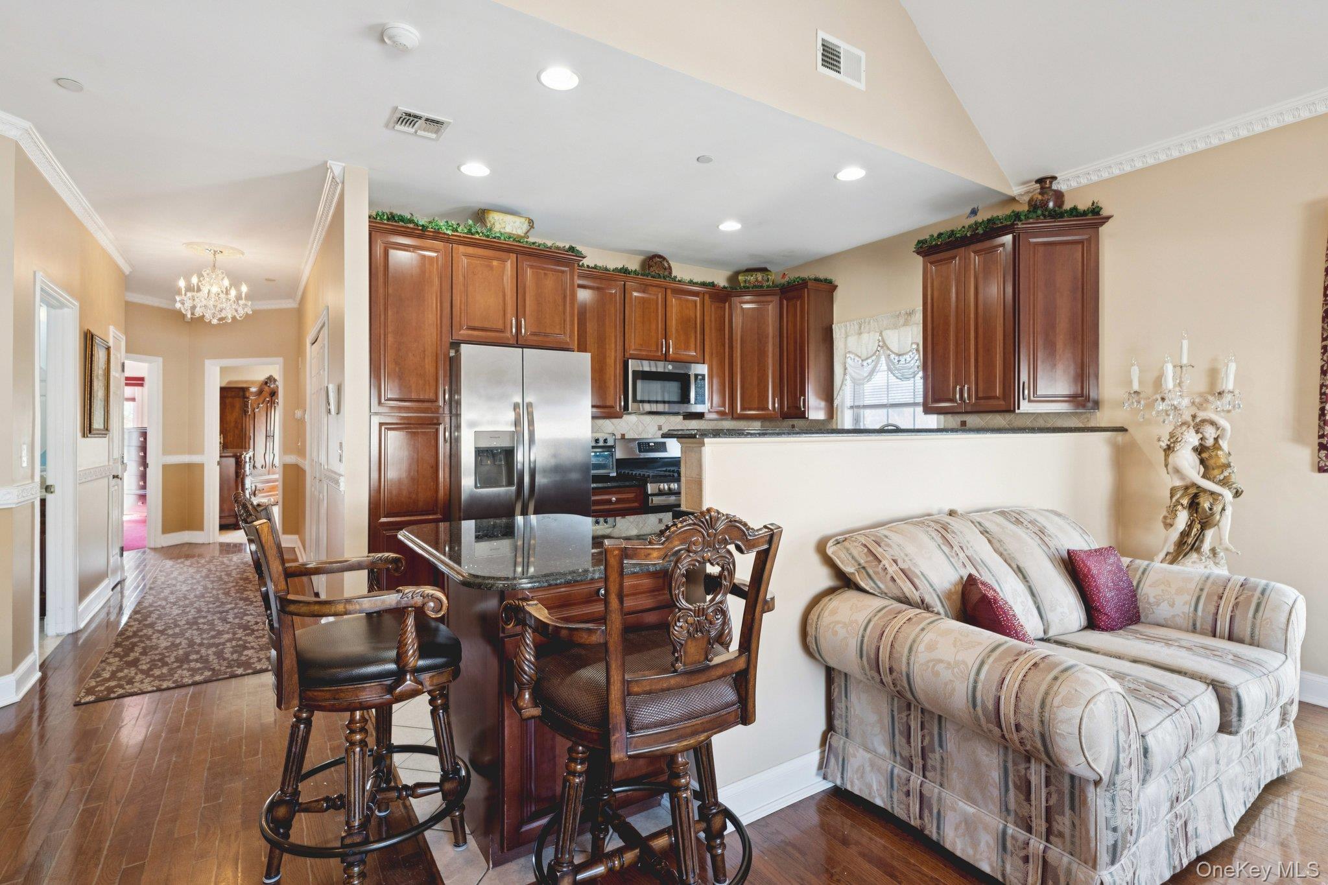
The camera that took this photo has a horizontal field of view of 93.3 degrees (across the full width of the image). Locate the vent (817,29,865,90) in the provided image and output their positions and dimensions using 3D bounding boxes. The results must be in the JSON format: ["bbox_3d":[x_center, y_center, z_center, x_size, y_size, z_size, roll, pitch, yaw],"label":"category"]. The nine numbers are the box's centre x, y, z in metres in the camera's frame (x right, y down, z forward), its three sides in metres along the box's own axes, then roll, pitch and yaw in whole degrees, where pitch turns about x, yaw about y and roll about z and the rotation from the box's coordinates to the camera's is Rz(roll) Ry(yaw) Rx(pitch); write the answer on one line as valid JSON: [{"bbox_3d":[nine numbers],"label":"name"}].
[{"bbox_3d":[0.894,-1.909,3.132,0.350,0.200,0.017,-1,1,-33],"label":"vent"}]

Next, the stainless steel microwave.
[{"bbox_3d":[-0.049,-0.450,5.285,0.765,0.415,0.390,0,0,-32],"label":"stainless steel microwave"}]

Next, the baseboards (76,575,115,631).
[{"bbox_3d":[-4.087,1.142,4.533,0.022,0.138,1.130,-1,1,-33],"label":"baseboards"}]

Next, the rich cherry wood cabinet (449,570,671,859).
[{"bbox_3d":[-0.349,0.820,2.150,0.617,0.850,0.578,-1,1,-33],"label":"rich cherry wood cabinet"}]

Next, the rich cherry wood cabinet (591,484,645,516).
[{"bbox_3d":[-0.521,0.764,4.803,0.490,0.875,0.618,-1,1,-33],"label":"rich cherry wood cabinet"}]

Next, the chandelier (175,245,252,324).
[{"bbox_3d":[-3.554,-1.249,4.950,0.520,0.600,0.520,-1,1,-36],"label":"chandelier"}]

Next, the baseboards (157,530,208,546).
[{"bbox_3d":[-5.510,1.095,7.240,0.520,0.150,0.100,0,0,-10],"label":"baseboards"}]

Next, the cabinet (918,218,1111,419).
[{"bbox_3d":[2.127,-0.739,3.949,0.378,1.120,1.010,-1,1,-33],"label":"cabinet"}]

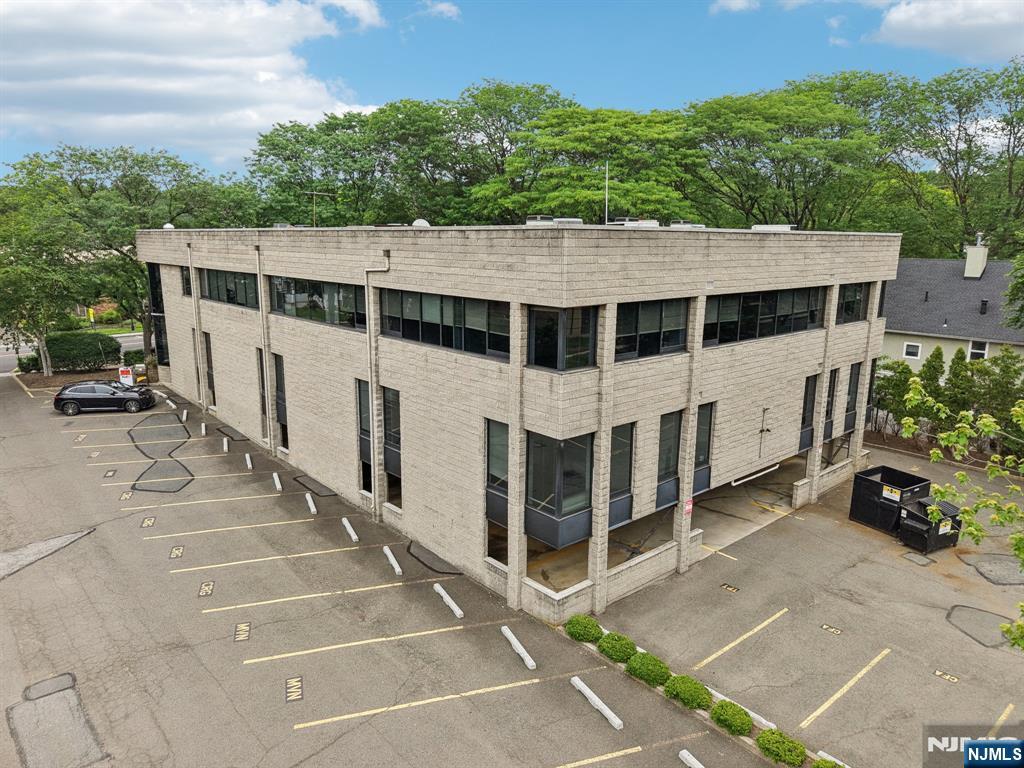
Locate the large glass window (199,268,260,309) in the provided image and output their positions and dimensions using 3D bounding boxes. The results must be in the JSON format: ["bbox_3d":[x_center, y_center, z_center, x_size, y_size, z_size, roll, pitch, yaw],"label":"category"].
[{"bbox_3d":[-13.320,-4.554,33.587,0.120,1.600,8.350,-10,16,-41],"label":"large glass window"}]

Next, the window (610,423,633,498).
[{"bbox_3d":[2.995,2.229,19.942,1.230,2.190,0.160,-10,15,-40],"label":"window"}]

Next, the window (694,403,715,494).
[{"bbox_3d":[6.001,2.061,22.606,1.220,2.930,0.180,-10,15,-40],"label":"window"}]

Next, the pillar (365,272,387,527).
[{"bbox_3d":[-4.709,0.813,24.784,0.310,8.380,0.420,-10,15,-40],"label":"pillar"}]

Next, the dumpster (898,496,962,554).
[{"bbox_3d":[14.484,4.953,24.678,1.680,1.360,1.120,-5,13,-25],"label":"dumpster"}]

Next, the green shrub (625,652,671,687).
[{"bbox_3d":[3.200,6.668,16.625,1.000,0.640,1.100,0,12,0],"label":"green shrub"}]

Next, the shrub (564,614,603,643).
[{"bbox_3d":[1.862,6.269,18.292,0.950,0.620,1.000,0,12,0],"label":"shrub"}]

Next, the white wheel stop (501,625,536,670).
[{"bbox_3d":[0.160,6.723,18.140,0.150,0.110,1.830,-4,13,-22],"label":"white wheel stop"}]

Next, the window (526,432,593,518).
[{"bbox_3d":[1.289,2.276,19.133,1.340,2.200,1.340,-10,16,-41],"label":"window"}]

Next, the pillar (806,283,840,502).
[{"bbox_3d":[11.974,0.488,27.532,0.410,8.640,0.380,-10,16,-41],"label":"pillar"}]

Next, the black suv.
[{"bbox_3d":[-21.844,0.602,38.279,4.840,1.680,1.950,-2,12,-13],"label":"black suv"}]

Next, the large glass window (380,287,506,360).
[{"bbox_3d":[-2.131,-1.917,21.295,0.120,1.600,6.850,-10,16,-41],"label":"large glass window"}]

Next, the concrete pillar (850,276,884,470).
[{"bbox_3d":[14.919,-0.056,30.074,0.430,8.500,0.310,-10,15,-40],"label":"concrete pillar"}]

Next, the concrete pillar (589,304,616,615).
[{"bbox_3d":[2.402,2.153,19.175,0.410,8.640,0.380,-10,16,-41],"label":"concrete pillar"}]

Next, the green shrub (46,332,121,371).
[{"bbox_3d":[-27.481,-2.116,45.246,3.800,2.100,2.000,-10,16,-41],"label":"green shrub"}]

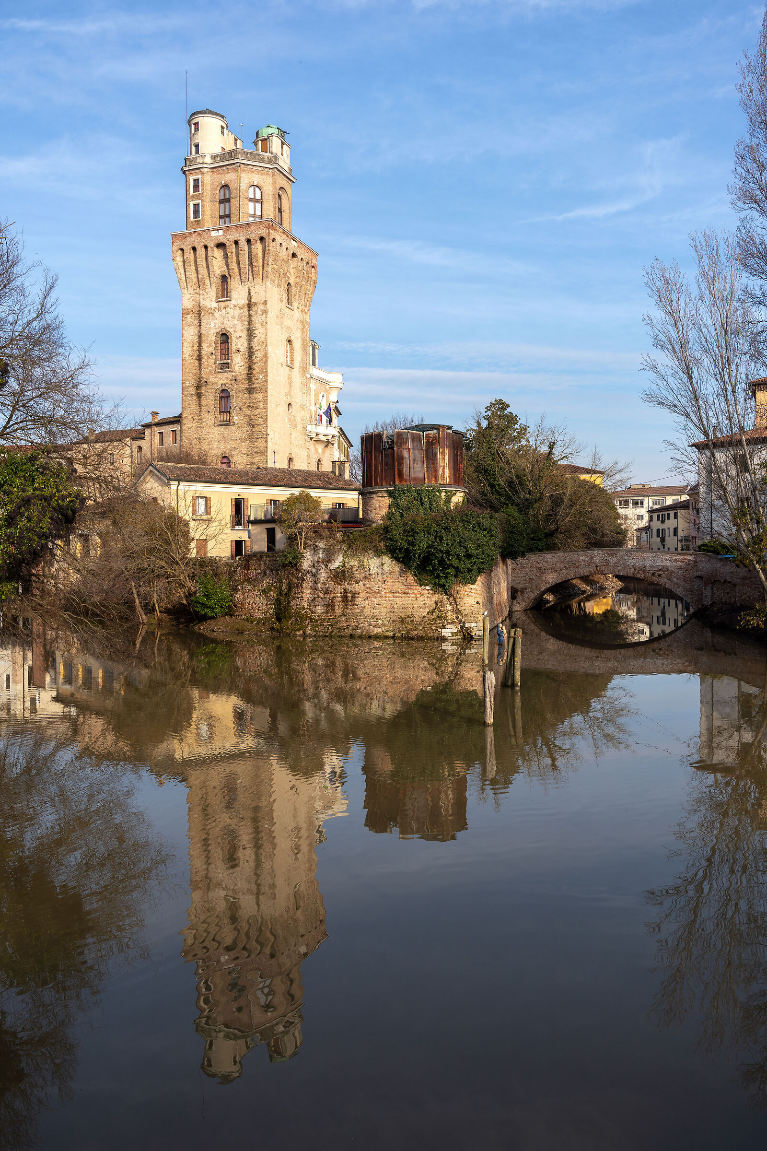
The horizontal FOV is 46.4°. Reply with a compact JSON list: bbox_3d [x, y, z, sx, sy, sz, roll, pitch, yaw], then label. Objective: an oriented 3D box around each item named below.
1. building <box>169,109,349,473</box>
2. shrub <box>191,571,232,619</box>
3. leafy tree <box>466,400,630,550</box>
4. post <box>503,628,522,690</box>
[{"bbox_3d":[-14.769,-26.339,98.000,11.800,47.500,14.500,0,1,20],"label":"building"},{"bbox_3d":[-9.979,1.123,52.000,2.400,2.800,2.200,-1,1,0],"label":"shrub"},{"bbox_3d":[13.330,-7.466,72.500,12.500,13.000,10.000,-1,1,0],"label":"leafy tree"},{"bbox_3d":[3.993,2.556,27.500,0.500,1.900,0.380,-1,1,0],"label":"post"}]

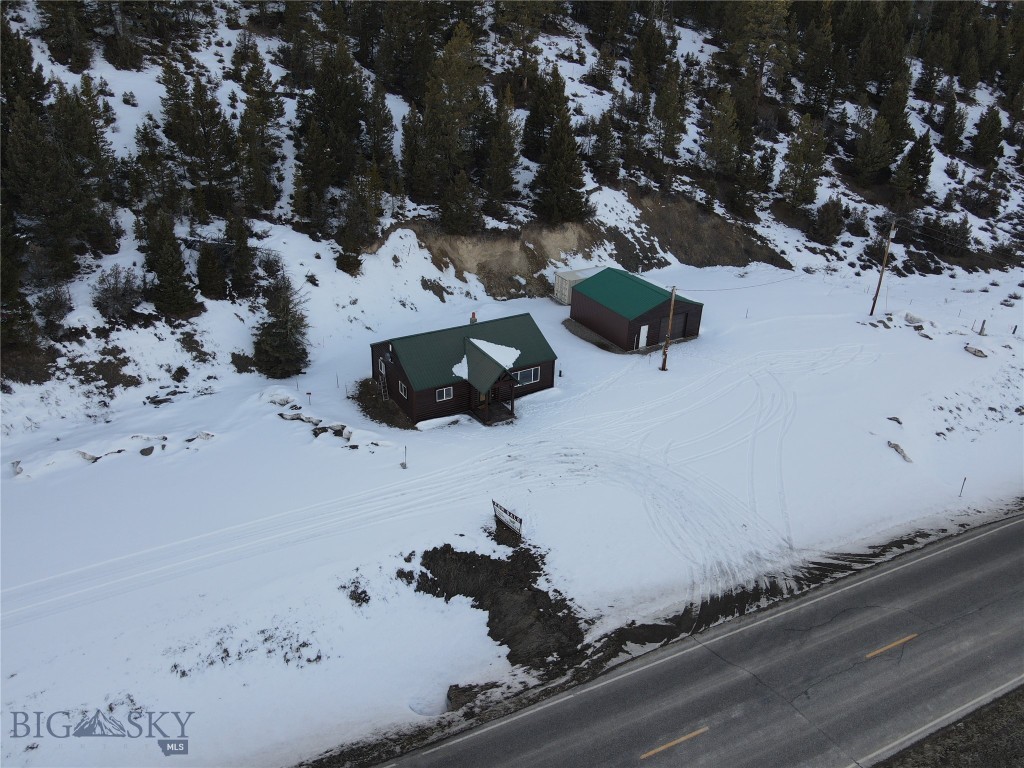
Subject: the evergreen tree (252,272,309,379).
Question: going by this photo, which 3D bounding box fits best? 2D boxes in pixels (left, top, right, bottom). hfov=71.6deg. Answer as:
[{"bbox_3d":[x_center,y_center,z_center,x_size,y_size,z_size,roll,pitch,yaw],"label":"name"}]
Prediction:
[{"bbox_3d":[-18.236,-4.855,56.171,4.722,7.664,4.722,-7,27,-17],"label":"evergreen tree"}]

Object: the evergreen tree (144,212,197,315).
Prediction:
[{"bbox_3d":[-28.294,-9.633,57.638,4.094,8.883,4.094,1,27,0],"label":"evergreen tree"}]

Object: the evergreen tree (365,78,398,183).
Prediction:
[{"bbox_3d":[-14.471,-28.248,78.733,3.897,10.169,3.897,-3,26,-9],"label":"evergreen tree"}]

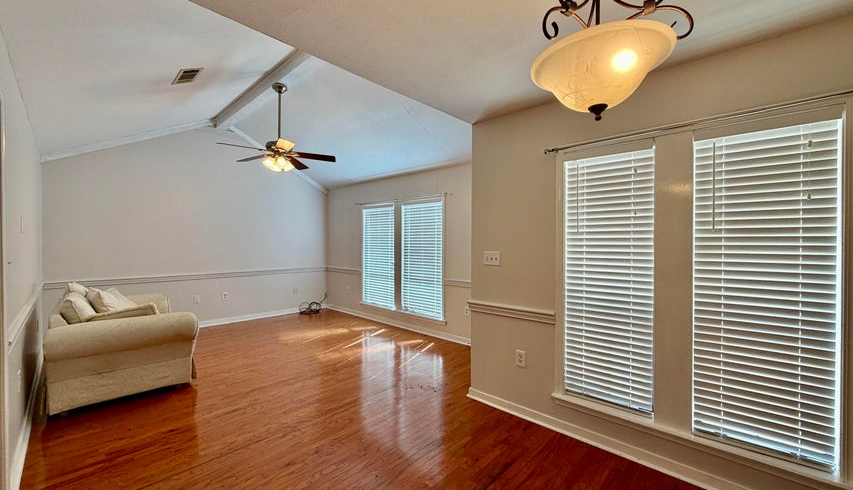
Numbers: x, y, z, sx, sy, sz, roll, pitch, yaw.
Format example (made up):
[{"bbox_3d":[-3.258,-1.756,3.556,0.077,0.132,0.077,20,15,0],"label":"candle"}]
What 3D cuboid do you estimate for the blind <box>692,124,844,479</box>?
[{"bbox_3d":[1.742,0.235,1.806,0.548,1.656,0.063,0,0,44],"label":"blind"}]

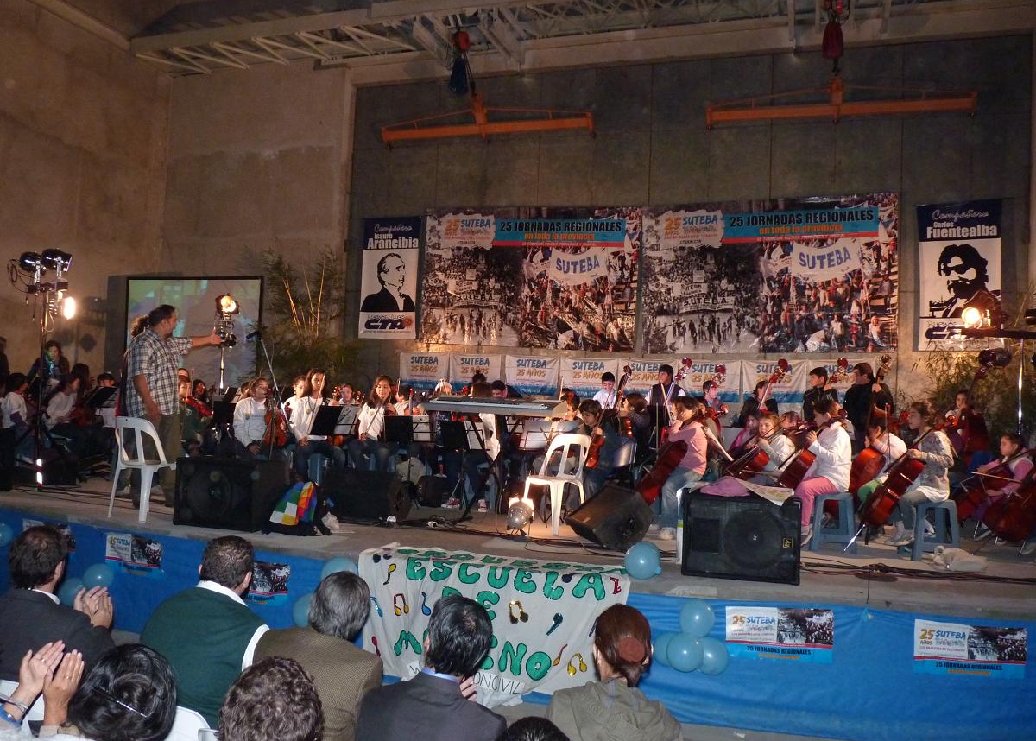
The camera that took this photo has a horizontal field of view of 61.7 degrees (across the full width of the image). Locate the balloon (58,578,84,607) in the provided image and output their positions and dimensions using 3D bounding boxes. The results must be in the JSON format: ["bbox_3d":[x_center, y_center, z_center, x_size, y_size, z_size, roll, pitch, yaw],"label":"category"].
[{"bbox_3d":[-3.330,1.665,6.500,0.230,0.245,0.230,2,-3,18],"label":"balloon"}]

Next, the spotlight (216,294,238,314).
[{"bbox_3d":[-2.845,-0.655,8.500,0.200,0.210,0.240,4,-3,-29],"label":"spotlight"}]

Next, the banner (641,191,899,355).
[{"bbox_3d":[3.459,-1.325,12.146,3.431,2.204,0.040,1,-2,17],"label":"banner"}]

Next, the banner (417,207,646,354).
[{"bbox_3d":[0.145,-1.405,13.162,3.448,2.167,0.040,1,-2,17],"label":"banner"}]

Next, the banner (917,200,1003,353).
[{"bbox_3d":[5.323,-1.132,10.441,0.920,1.800,0.020,2,-3,18],"label":"banner"}]

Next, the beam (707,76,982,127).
[{"bbox_3d":[4.039,-3.419,11.033,3.215,0.600,0.160,1,-2,17],"label":"beam"}]

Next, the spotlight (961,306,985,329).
[{"bbox_3d":[4.018,-0.472,7.600,0.250,0.210,0.200,4,-3,-28],"label":"spotlight"}]

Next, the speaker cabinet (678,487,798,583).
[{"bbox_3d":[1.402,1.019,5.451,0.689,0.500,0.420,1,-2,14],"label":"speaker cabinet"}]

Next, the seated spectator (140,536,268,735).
[{"bbox_3d":[-1.038,1.234,3.180,0.550,1.283,0.780,1,-2,22],"label":"seated spectator"}]

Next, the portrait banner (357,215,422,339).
[{"bbox_3d":[-1.890,-1.364,12.738,0.920,1.800,0.020,2,-3,18],"label":"portrait banner"}]

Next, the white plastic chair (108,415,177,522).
[{"bbox_3d":[-2.966,0.772,6.930,0.440,0.790,0.470,1,-2,26],"label":"white plastic chair"}]

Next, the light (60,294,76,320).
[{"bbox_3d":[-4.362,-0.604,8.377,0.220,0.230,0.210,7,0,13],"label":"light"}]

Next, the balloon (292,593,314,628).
[{"bbox_3d":[-1.309,1.507,5.450,0.220,0.235,0.220,2,-3,18],"label":"balloon"}]

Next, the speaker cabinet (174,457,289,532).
[{"bbox_3d":[-2.192,0.935,6.675,0.675,0.500,0.460,2,-3,16],"label":"speaker cabinet"}]

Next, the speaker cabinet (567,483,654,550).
[{"bbox_3d":[0.716,1.116,6.737,0.471,0.404,0.553,3,-3,-18],"label":"speaker cabinet"}]

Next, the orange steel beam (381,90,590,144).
[{"bbox_3d":[-0.484,-3.604,12.423,3.189,0.600,0.160,1,-2,17],"label":"orange steel beam"}]

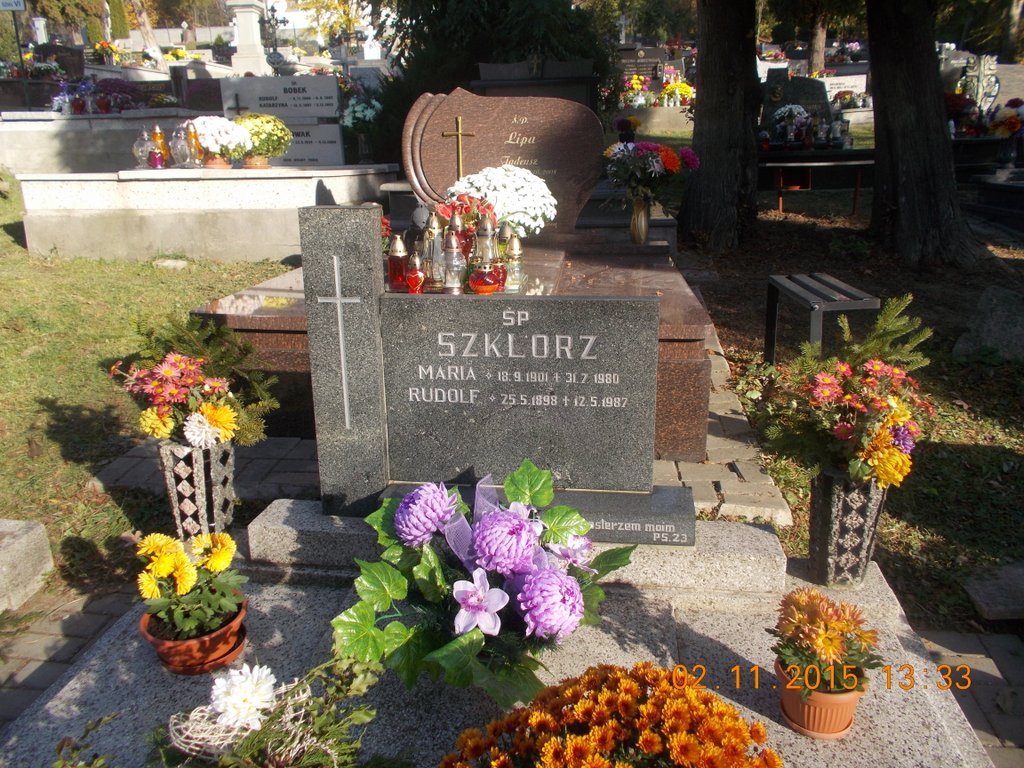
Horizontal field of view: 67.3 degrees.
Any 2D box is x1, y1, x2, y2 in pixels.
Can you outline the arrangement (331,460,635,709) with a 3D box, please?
[{"bbox_3d":[-0.045,0.368,1.510,0.560,0.420,0.430,1,15,9],"label":"arrangement"}]

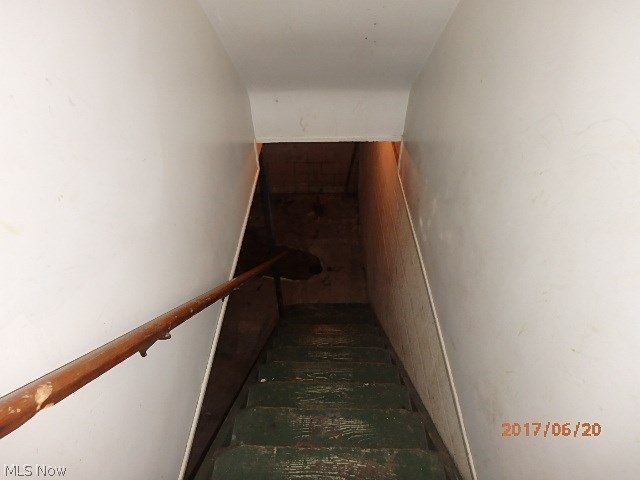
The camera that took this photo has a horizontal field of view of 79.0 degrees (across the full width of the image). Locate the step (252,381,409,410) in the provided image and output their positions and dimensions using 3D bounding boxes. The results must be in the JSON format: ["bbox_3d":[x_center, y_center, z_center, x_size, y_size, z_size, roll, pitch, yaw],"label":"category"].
[{"bbox_3d":[0.047,0.890,2.046,0.850,0.065,0.250,0,42,1],"label":"step"}]

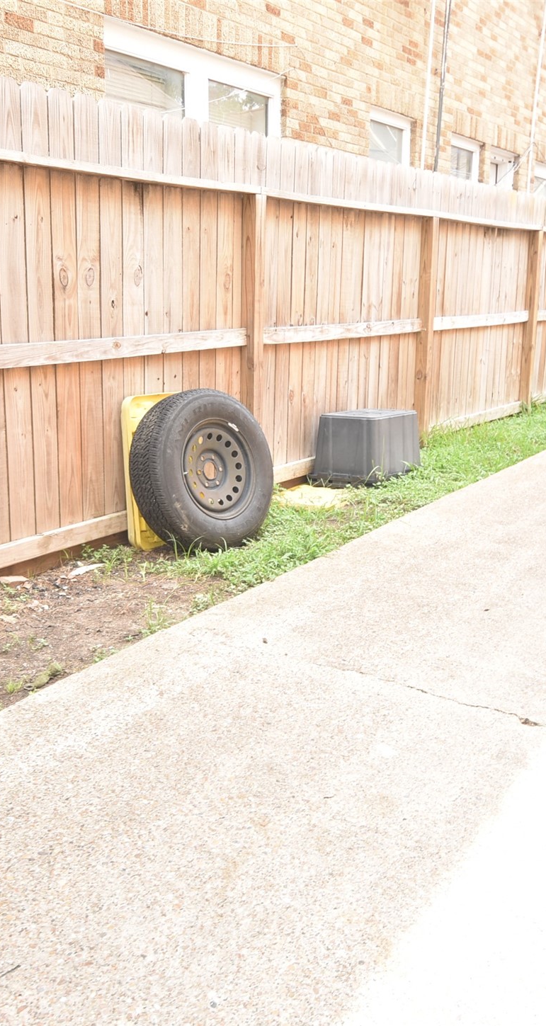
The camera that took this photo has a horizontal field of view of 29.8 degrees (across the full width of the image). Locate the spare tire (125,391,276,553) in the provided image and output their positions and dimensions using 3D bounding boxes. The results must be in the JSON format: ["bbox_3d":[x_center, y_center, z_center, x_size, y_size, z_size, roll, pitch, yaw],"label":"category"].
[{"bbox_3d":[-0.306,-0.189,4.609,0.235,0.728,0.728,-8,4,43],"label":"spare tire"}]

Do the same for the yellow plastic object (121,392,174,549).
[{"bbox_3d":[-0.483,-0.215,4.737,0.075,0.690,0.530,5,12,32],"label":"yellow plastic object"}]

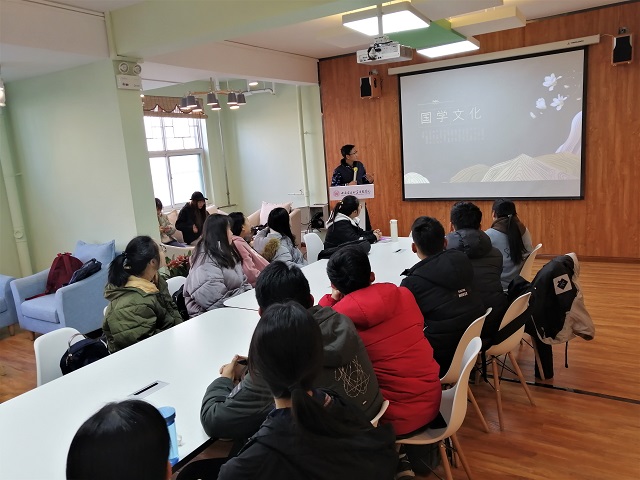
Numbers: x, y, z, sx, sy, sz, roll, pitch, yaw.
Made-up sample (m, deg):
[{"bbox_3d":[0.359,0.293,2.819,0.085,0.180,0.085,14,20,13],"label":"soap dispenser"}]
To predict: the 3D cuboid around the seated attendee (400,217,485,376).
[{"bbox_3d":[0.614,0.501,2.980,0.520,1.290,0.760,-9,12,-25],"label":"seated attendee"}]

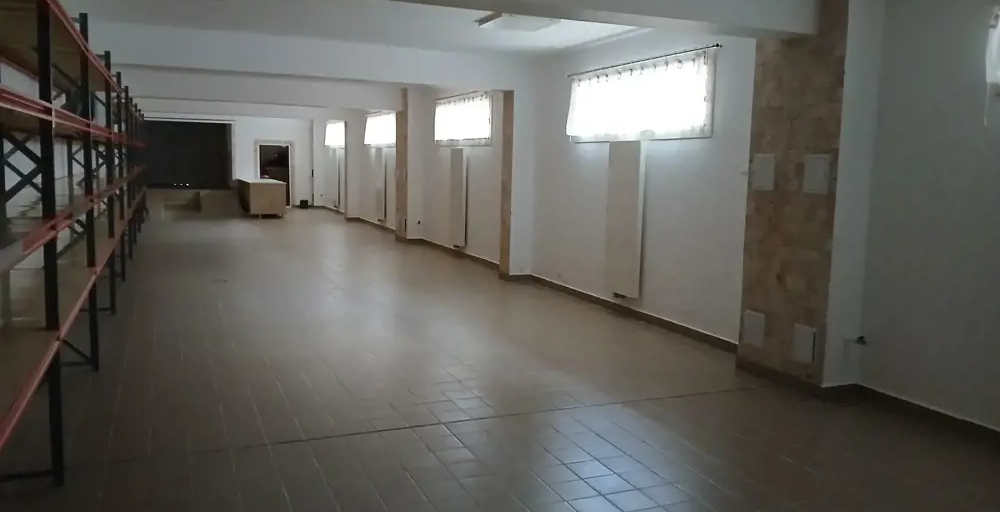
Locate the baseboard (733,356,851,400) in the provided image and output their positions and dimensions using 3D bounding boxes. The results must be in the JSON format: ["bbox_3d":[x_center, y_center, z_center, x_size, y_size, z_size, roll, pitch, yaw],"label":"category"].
[{"bbox_3d":[2.246,0.911,5.747,0.342,0.094,0.901,-1,8,-23],"label":"baseboard"}]

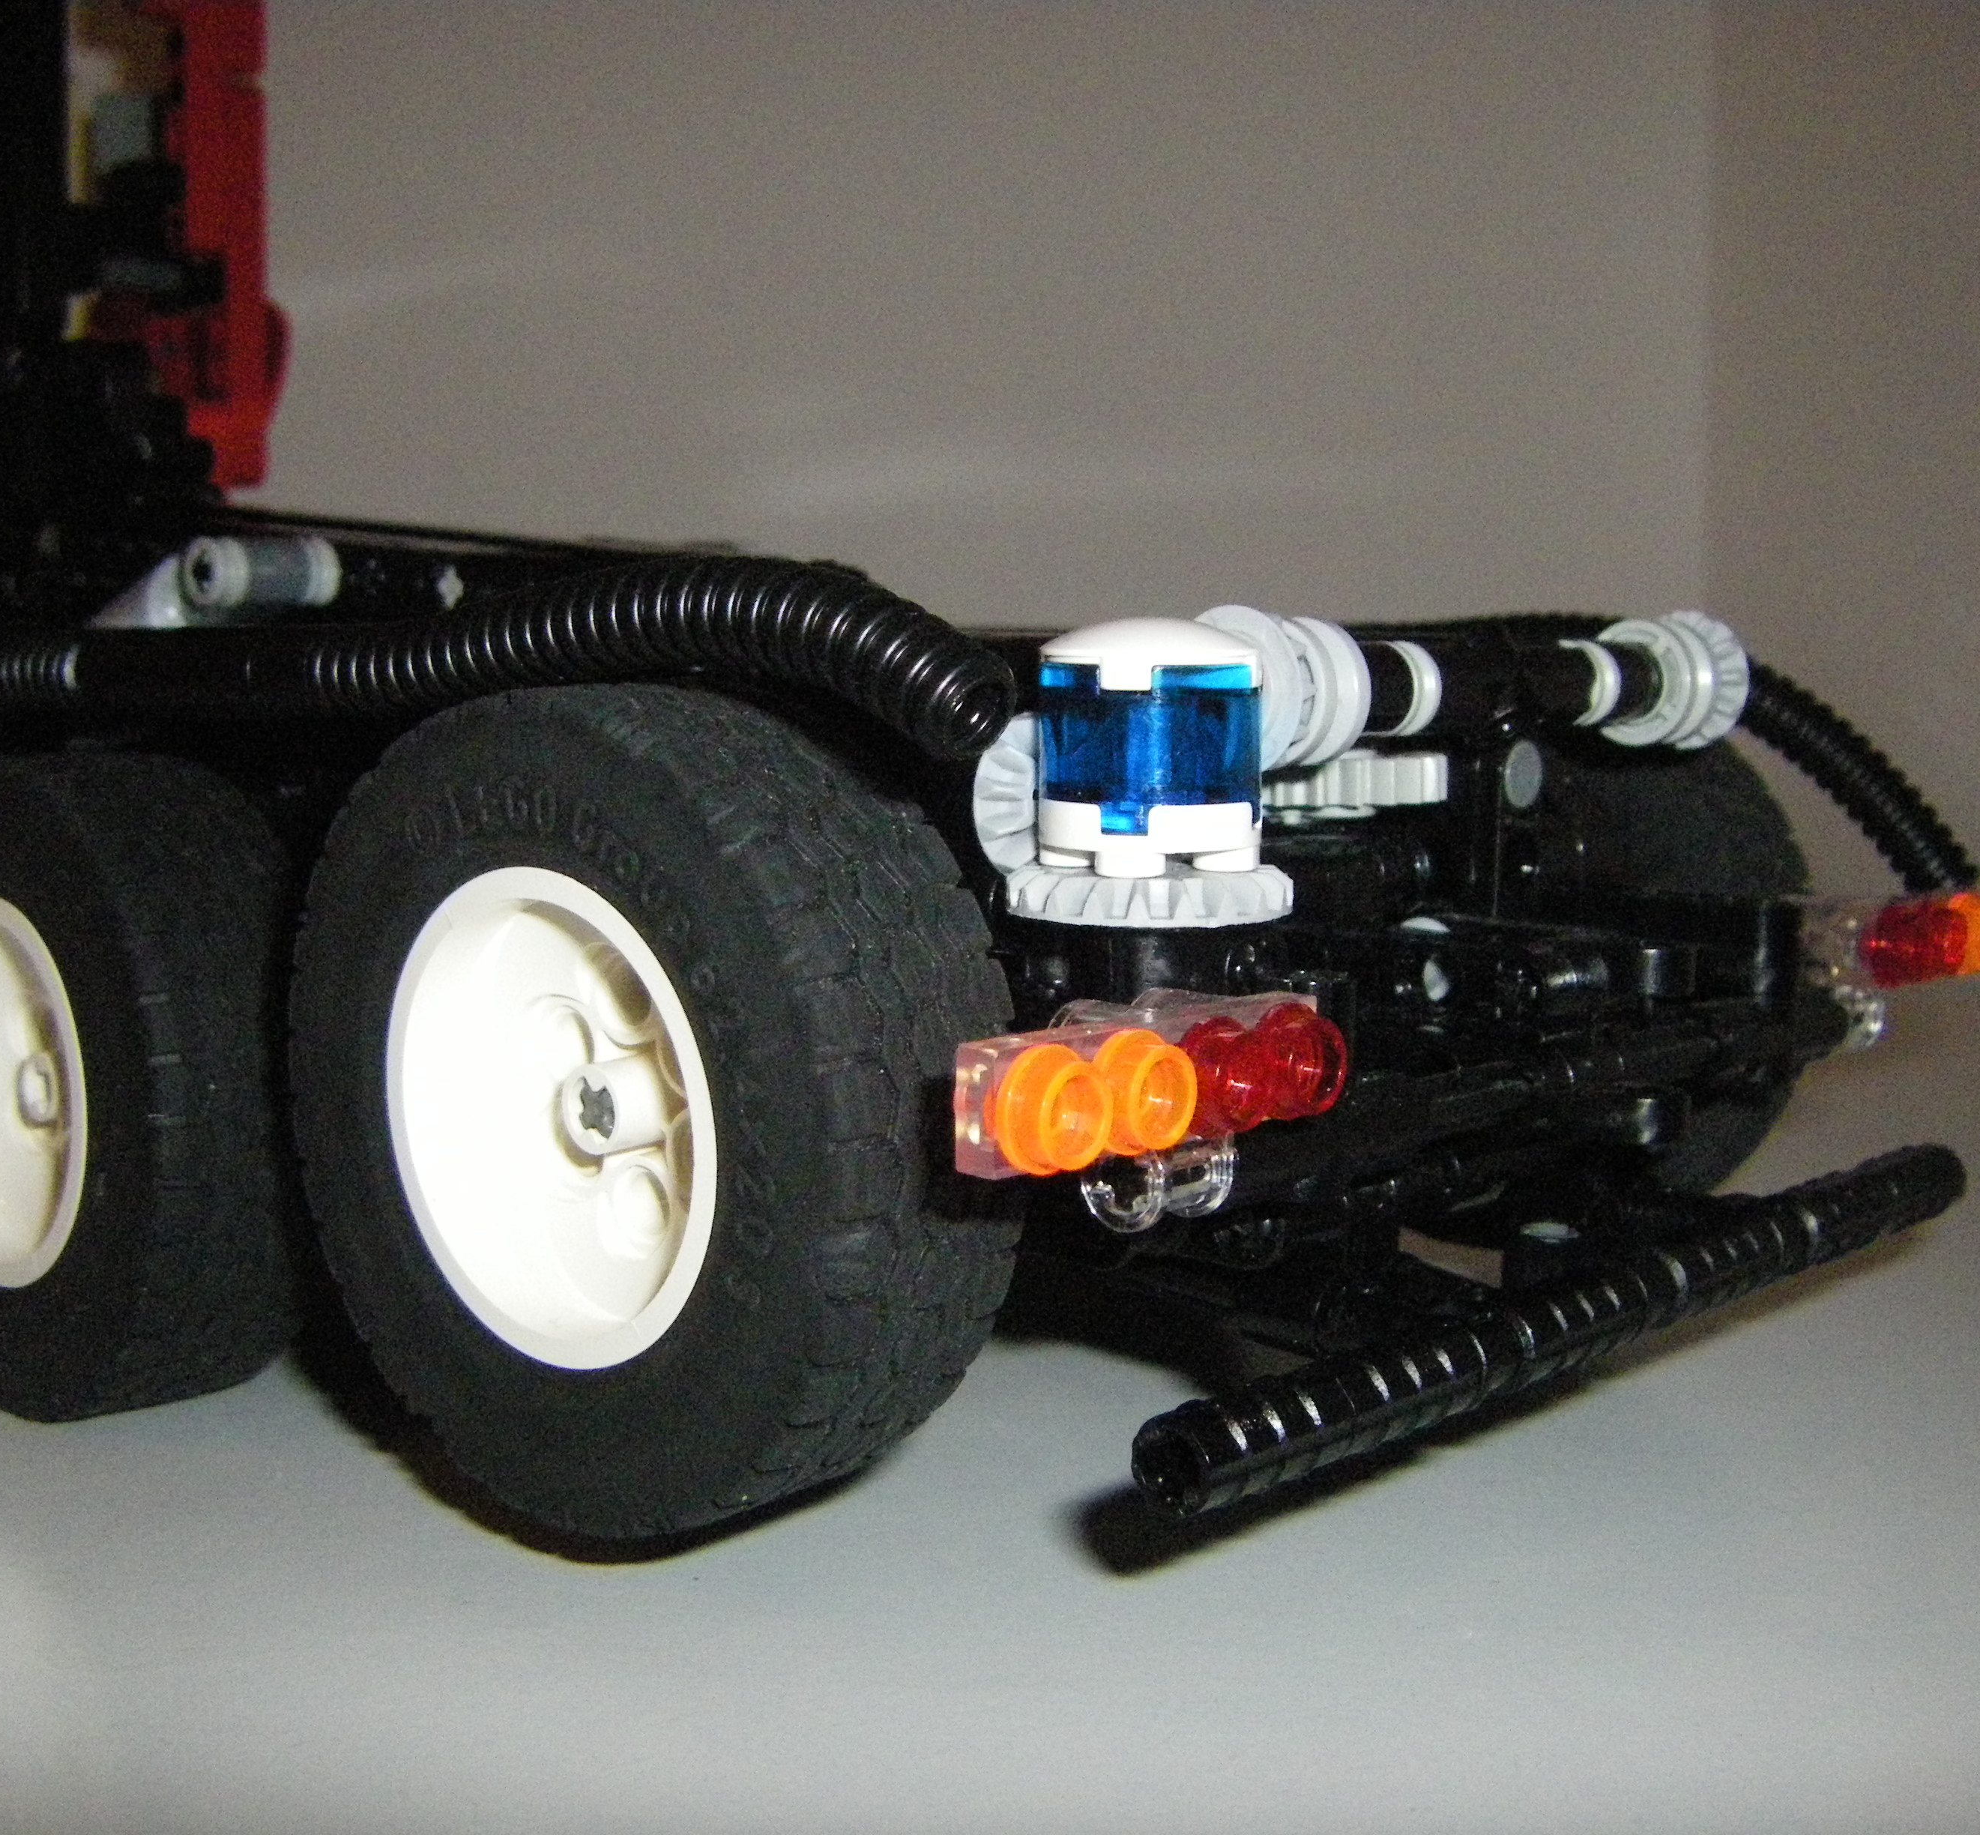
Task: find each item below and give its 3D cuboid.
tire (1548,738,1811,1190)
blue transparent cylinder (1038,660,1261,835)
[{"bbox_3d":[0.058,0.005,0.295,0.064,0.064,0.028,5,7,43],"label":"tire"},{"bbox_3d":[0.012,-0.013,0.194,0.016,0.012,0.016,0,5,0],"label":"blue transparent cylinder"}]

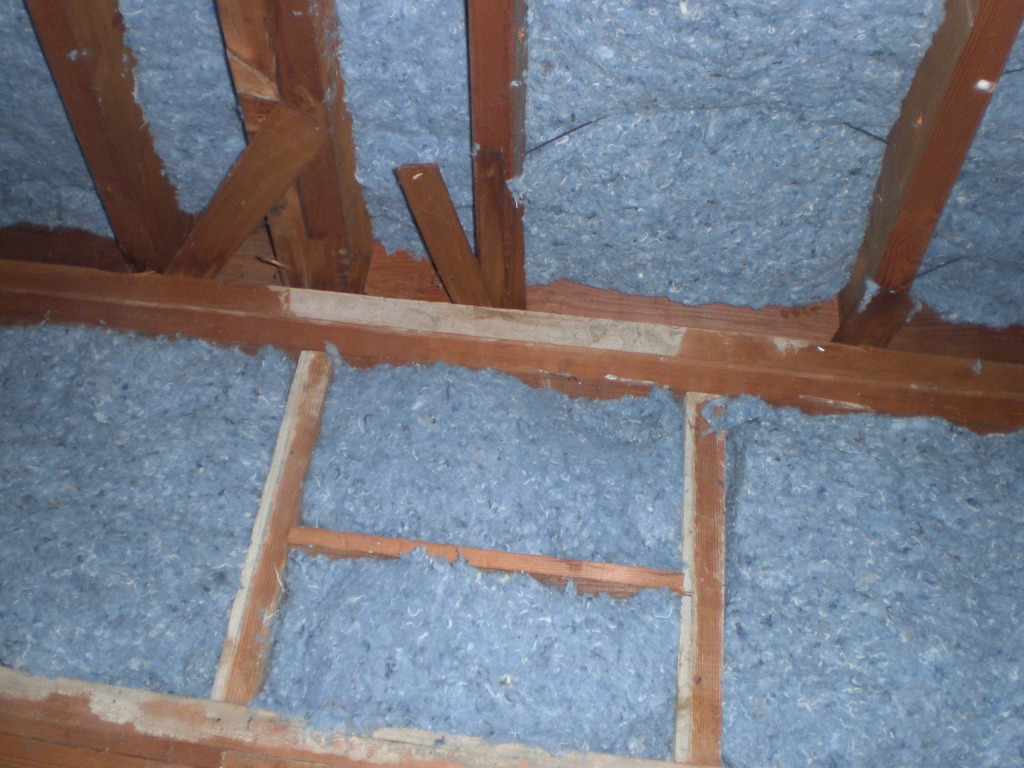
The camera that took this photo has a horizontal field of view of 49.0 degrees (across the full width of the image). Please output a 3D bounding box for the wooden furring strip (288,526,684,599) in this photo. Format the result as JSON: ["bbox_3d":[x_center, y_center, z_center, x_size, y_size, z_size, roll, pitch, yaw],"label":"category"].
[{"bbox_3d":[-0.026,0.176,1.074,0.374,0.018,0.045,6,-33,3],"label":"wooden furring strip"}]

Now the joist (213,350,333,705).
[{"bbox_3d":[-0.225,0.143,1.110,0.035,0.369,0.080,6,-33,3],"label":"joist"}]

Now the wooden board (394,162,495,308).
[{"bbox_3d":[-0.064,-0.144,1.155,0.038,0.014,0.215,-3,-39,15],"label":"wooden board"}]

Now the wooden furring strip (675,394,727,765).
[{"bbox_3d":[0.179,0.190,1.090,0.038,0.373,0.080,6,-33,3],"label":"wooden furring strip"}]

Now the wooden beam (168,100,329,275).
[{"bbox_3d":[-0.282,-0.172,1.149,0.050,0.027,0.290,29,-44,-23],"label":"wooden beam"}]

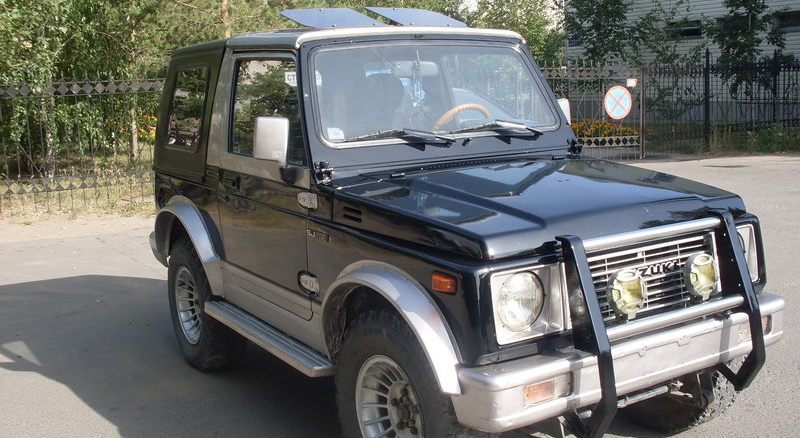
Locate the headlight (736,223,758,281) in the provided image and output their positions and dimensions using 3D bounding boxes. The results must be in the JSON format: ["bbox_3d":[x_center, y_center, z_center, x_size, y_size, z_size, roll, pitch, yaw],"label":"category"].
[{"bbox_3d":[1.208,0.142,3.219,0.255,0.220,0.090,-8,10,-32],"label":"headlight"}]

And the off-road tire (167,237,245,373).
[{"bbox_3d":[-1.035,0.448,4.712,0.215,0.720,0.720,-8,10,-31],"label":"off-road tire"}]

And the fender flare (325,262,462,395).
[{"bbox_3d":[-0.040,0.370,2.978,0.120,0.420,0.780,-8,10,-32],"label":"fender flare"}]

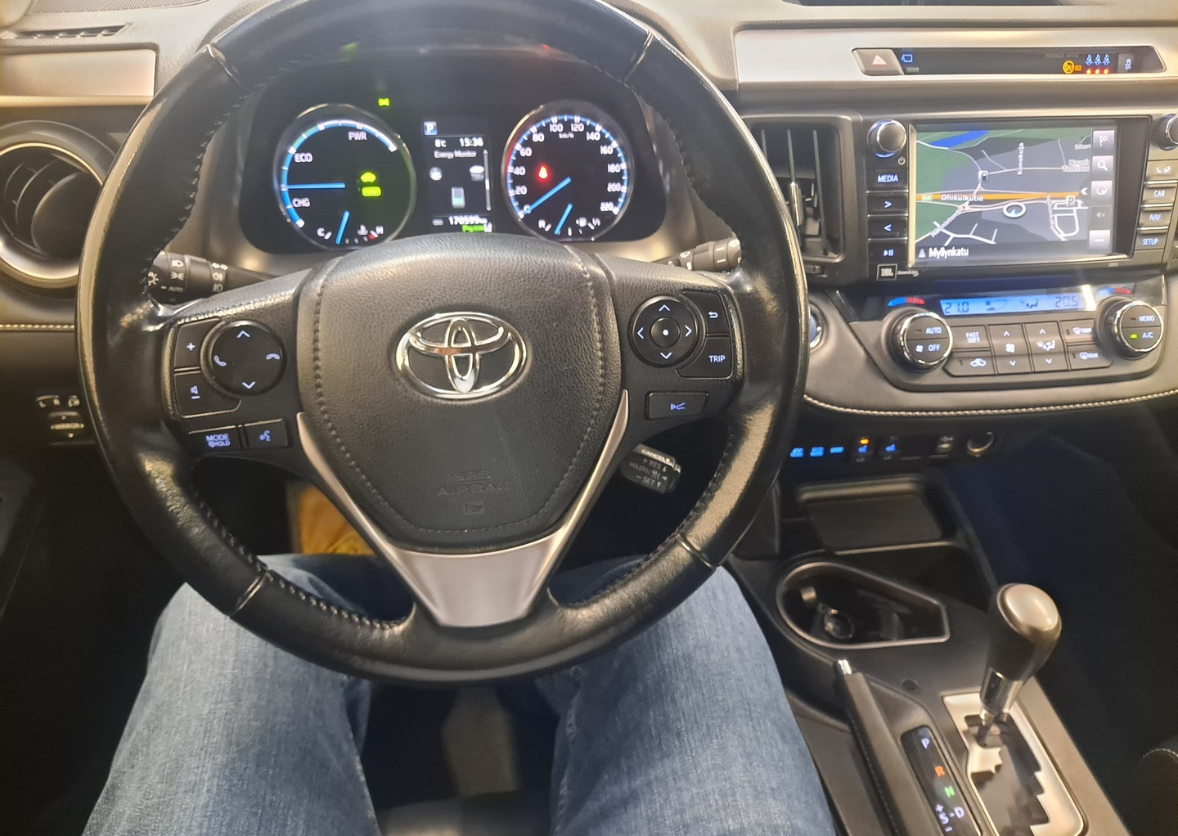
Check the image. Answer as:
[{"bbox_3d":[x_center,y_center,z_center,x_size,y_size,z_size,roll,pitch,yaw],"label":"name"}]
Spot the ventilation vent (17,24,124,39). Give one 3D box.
[{"bbox_3d":[-0.336,-0.249,0.550,0.071,0.010,0.018,-4,35,-8],"label":"ventilation vent"}]

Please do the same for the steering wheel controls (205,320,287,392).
[{"bbox_3d":[-0.172,-0.030,0.426,0.037,0.036,0.010,-4,11,-9],"label":"steering wheel controls"}]

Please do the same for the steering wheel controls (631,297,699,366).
[{"bbox_3d":[0.041,-0.047,0.461,0.037,0.037,0.010,-4,11,-9],"label":"steering wheel controls"}]

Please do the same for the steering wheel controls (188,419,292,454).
[{"bbox_3d":[-0.178,0.010,0.433,0.049,0.015,0.010,-4,11,-9],"label":"steering wheel controls"}]

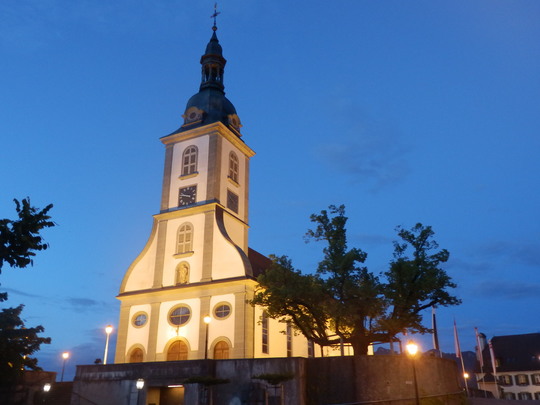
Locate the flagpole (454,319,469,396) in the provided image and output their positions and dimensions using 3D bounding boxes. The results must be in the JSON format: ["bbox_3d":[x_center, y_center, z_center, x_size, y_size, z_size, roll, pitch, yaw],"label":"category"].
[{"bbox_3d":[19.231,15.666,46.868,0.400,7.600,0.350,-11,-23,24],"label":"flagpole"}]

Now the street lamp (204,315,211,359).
[{"bbox_3d":[-4.364,9.982,32.279,0.500,4.300,0.500,-11,-23,24],"label":"street lamp"}]

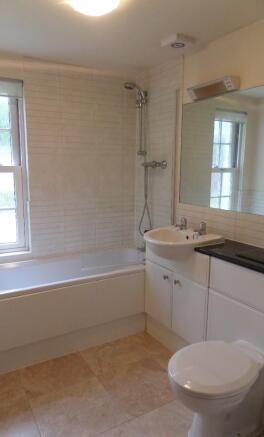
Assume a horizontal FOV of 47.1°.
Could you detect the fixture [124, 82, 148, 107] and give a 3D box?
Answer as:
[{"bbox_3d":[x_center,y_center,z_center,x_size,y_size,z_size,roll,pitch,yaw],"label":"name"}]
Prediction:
[{"bbox_3d":[0.039,-1.089,2.650,0.200,0.200,0.085,-5,11,-30],"label":"fixture"}]

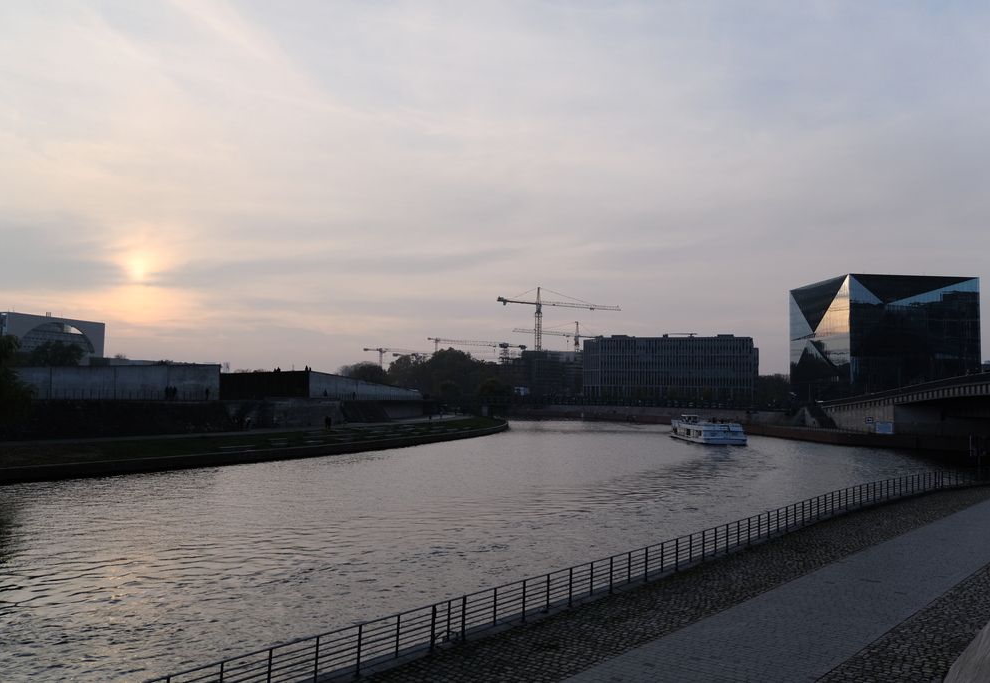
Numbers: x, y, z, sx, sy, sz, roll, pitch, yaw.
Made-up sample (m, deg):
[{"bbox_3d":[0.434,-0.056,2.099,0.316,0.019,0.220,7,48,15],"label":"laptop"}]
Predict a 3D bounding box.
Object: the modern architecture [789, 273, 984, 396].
[{"bbox_3d":[132.520,1.510,255.800,42.500,42.500,42.500,1,-3,-3],"label":"modern architecture"}]

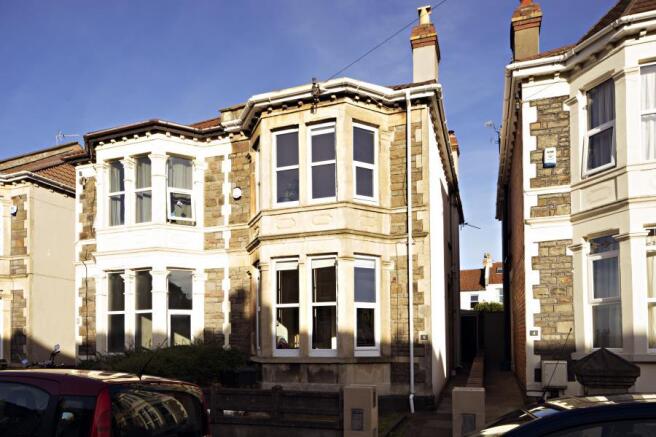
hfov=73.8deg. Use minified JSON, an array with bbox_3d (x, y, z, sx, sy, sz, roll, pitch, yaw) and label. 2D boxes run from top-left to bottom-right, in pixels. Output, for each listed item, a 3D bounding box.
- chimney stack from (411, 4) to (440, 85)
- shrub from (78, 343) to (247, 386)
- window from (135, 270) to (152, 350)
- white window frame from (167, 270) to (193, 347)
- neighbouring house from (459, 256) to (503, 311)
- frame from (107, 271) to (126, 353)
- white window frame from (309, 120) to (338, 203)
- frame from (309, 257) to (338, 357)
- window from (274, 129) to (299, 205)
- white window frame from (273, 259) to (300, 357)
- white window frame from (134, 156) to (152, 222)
[{"bbox_3d":[2.679,-4.798,12.055,0.679,2.087,0.660,0,0,19],"label":"chimney stack"},{"bbox_3d":[-4.085,3.661,10.600,4.500,1.250,1.200,0,0,19],"label":"shrub"},{"bbox_3d":[-4.995,2.489,11.830,0.665,2.219,0.120,0,0,19],"label":"window"},{"bbox_3d":[-4.005,2.497,11.929,0.764,2.265,0.120,0,0,-29],"label":"white window frame"},{"bbox_3d":[13.516,6.000,38.000,6.500,7.000,6.500,0,0,19],"label":"neighbouring house"},{"bbox_3d":[-5.867,2.579,12.122,0.698,2.274,0.120,0,0,19],"label":"frame"},{"bbox_3d":[-0.132,-1.307,10.203,0.741,1.914,0.120,0,0,19],"label":"white window frame"},{"bbox_3d":[-0.120,2.065,10.199,0.716,2.310,0.120,0,0,19],"label":"frame"},{"bbox_3d":[-1.000,-1.200,10.494,0.732,1.920,0.120,0,0,19],"label":"window"},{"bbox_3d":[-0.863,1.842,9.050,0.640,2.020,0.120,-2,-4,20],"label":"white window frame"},{"bbox_3d":[-4.319,-0.680,10.250,0.600,1.660,0.120,-2,-4,20],"label":"white window frame"}]

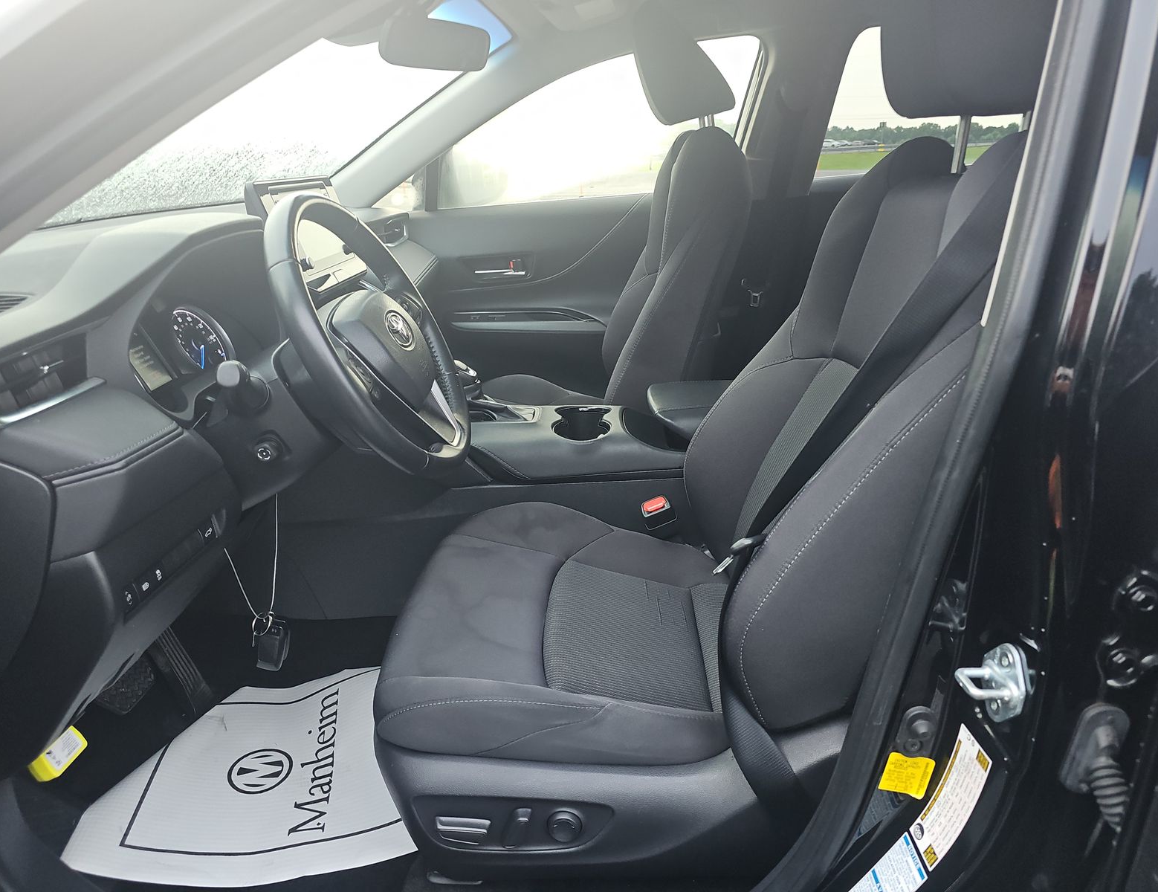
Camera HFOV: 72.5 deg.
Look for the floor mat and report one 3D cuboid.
[{"bbox_3d":[-0.418,0.456,1.178,0.540,0.050,0.420,-3,21,-8],"label":"floor mat"}]

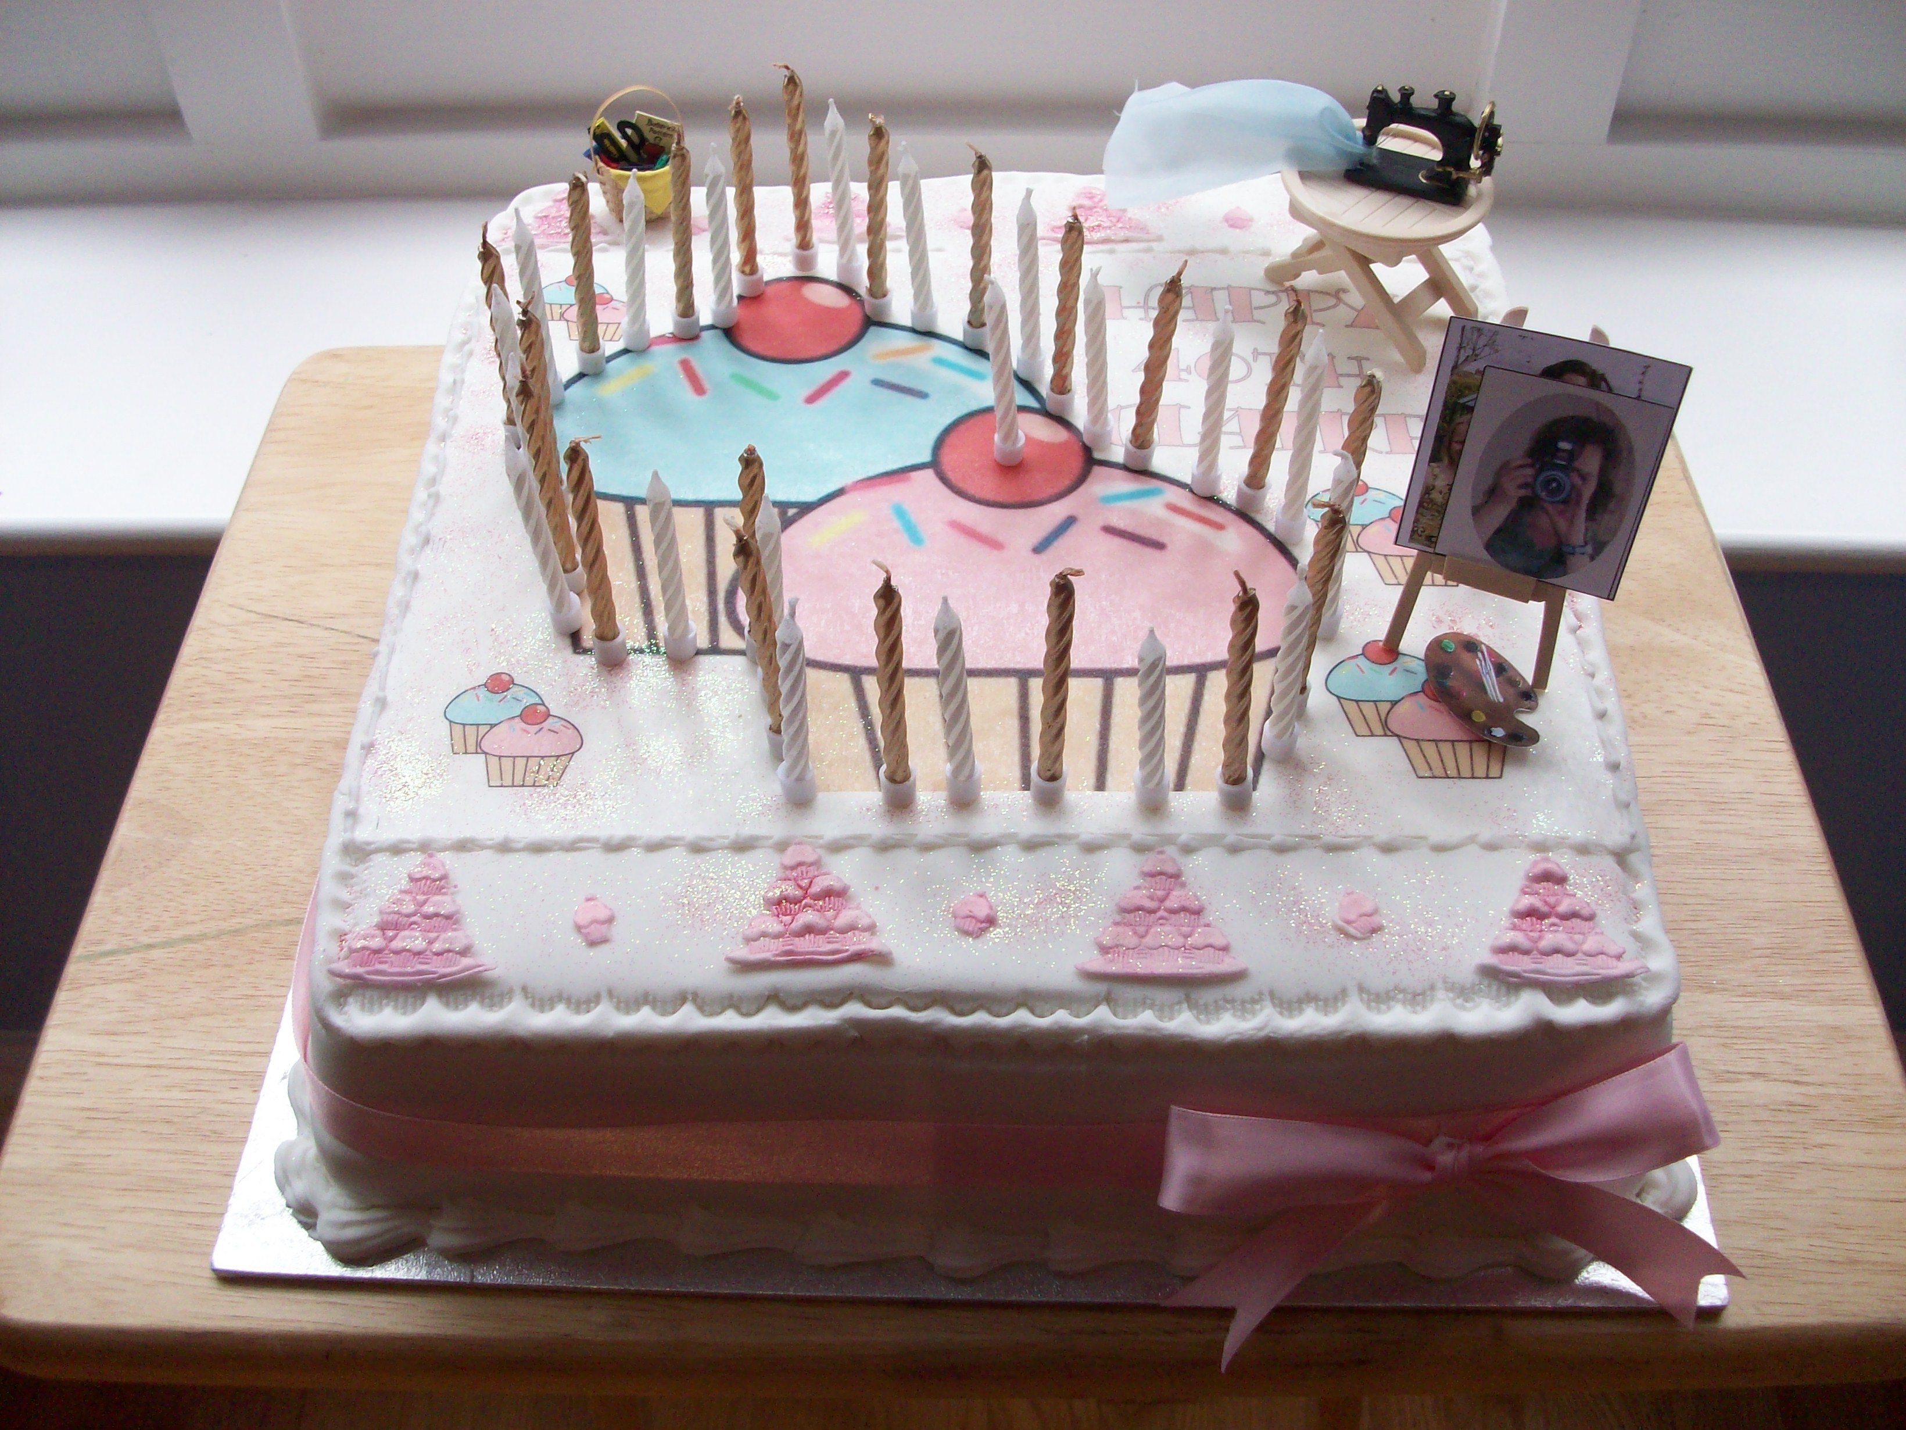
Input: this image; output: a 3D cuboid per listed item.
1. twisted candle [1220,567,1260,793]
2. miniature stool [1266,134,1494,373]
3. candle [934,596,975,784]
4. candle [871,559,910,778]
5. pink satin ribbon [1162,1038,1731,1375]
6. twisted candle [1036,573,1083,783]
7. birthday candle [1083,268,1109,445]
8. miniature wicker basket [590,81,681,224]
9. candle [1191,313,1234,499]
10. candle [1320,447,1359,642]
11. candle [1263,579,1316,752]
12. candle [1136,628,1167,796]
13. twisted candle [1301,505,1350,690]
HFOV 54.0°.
[{"bbox_3d":[0.063,-0.007,0.411,0.007,0.066,0.007,-3,47,3],"label":"twisted candle"},{"bbox_3d":[0.123,-0.136,0.544,0.060,0.045,0.059,0,49,0],"label":"miniature stool"},{"bbox_3d":[0.000,-0.005,0.415,0.006,0.058,0.006,-3,47,3],"label":"candle"},{"bbox_3d":[-0.013,-0.008,0.410,0.006,0.069,0.006,0,46,1],"label":"candle"},{"bbox_3d":[0.111,0.107,0.411,0.132,0.075,0.048,0,50,0],"label":"pink satin ribbon"},{"bbox_3d":[0.023,-0.007,0.410,0.006,0.069,0.006,0,49,0],"label":"twisted candle"},{"bbox_3d":[0.038,-0.096,0.499,0.008,0.057,0.008,-3,52,3],"label":"birthday candle"},{"bbox_3d":[-0.098,-0.174,0.577,0.028,0.044,0.026,-2,49,-2],"label":"miniature wicker basket"},{"bbox_3d":[0.069,-0.082,0.486,0.006,0.056,0.006,-1,49,1],"label":"candle"},{"bbox_3d":[0.092,-0.042,0.451,0.006,0.057,0.006,-3,49,3],"label":"candle"},{"bbox_3d":[0.077,-0.012,0.425,0.006,0.058,0.006,-2,49,2],"label":"candle"},{"bbox_3d":[0.045,-0.001,0.417,0.006,0.055,0.006,-3,49,4],"label":"candle"},{"bbox_3d":[0.083,-0.025,0.430,0.006,0.062,0.006,0,49,-1],"label":"twisted candle"}]

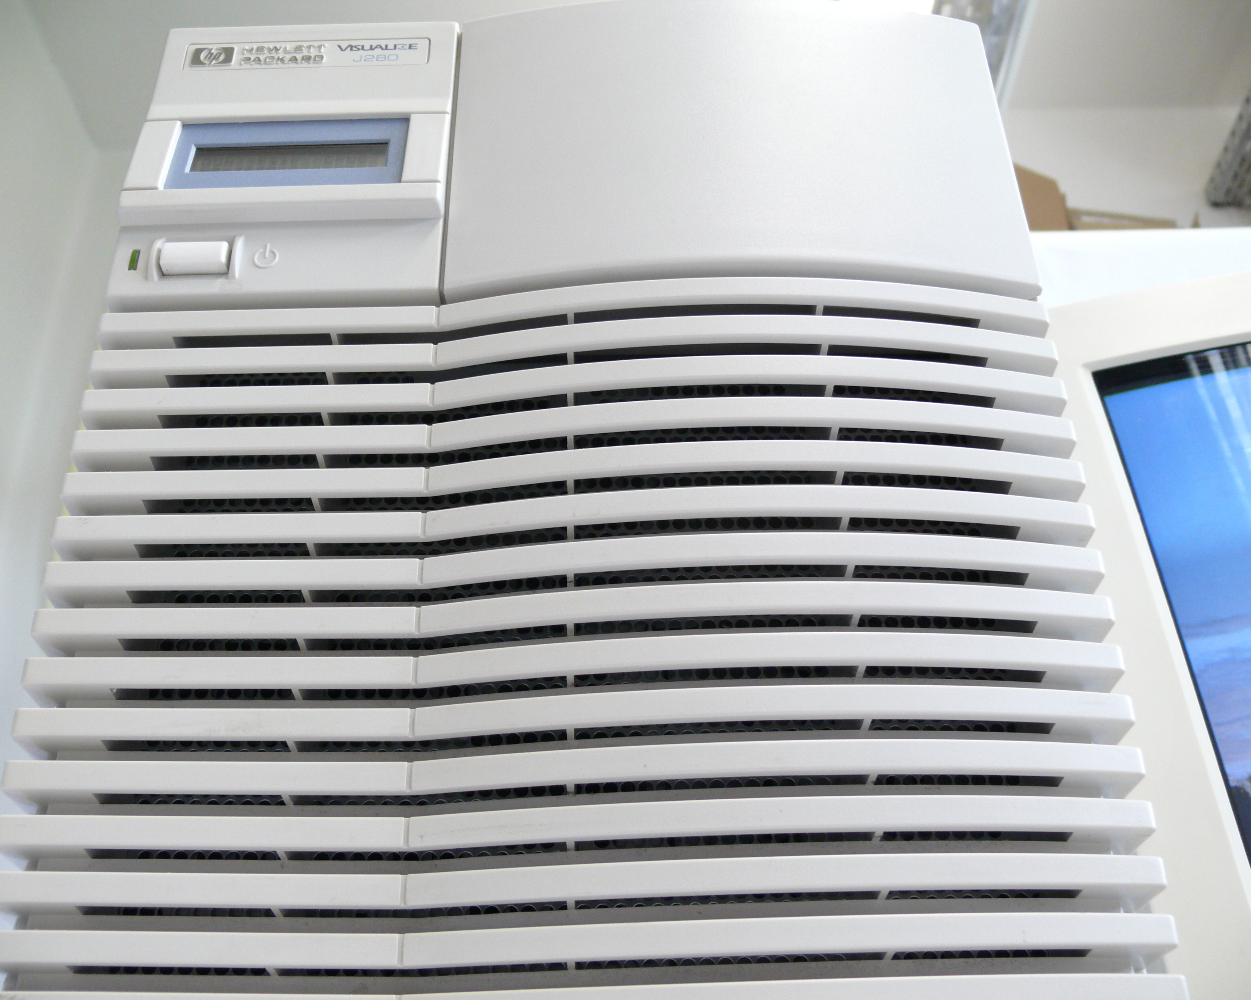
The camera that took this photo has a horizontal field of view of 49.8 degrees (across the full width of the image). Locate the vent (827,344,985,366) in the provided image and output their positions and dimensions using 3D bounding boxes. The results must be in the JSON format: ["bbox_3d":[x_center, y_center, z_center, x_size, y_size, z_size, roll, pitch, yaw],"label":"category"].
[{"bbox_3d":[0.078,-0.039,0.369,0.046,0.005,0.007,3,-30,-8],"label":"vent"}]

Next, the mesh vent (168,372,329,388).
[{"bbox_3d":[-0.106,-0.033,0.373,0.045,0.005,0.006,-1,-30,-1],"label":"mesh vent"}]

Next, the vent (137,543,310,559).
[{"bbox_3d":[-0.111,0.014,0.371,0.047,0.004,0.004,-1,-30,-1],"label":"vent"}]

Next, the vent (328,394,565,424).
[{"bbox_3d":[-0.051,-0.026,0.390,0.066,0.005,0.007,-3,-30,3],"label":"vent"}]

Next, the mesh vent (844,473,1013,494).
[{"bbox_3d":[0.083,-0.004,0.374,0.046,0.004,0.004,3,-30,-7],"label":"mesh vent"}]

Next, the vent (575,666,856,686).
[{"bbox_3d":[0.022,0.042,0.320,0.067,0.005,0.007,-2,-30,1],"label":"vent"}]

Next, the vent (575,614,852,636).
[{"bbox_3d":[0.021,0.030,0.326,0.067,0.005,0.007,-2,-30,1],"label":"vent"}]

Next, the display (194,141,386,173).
[{"bbox_3d":[-0.105,-0.107,0.412,0.062,0.013,0.005,-1,-36,-1],"label":"display"}]

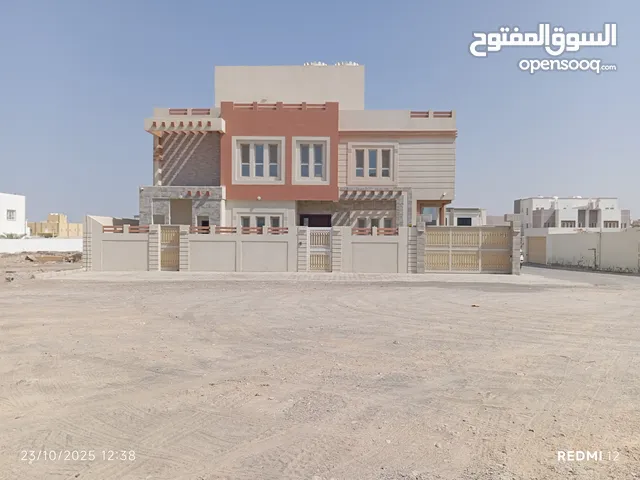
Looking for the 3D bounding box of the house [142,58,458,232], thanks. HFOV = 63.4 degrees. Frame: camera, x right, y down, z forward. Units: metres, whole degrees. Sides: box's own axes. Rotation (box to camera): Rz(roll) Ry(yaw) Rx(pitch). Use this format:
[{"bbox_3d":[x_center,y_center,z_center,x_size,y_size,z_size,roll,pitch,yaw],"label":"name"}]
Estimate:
[{"bbox_3d":[-0.950,-4.400,34.800,17.800,12.000,12.800,0,-1,1],"label":"house"}]

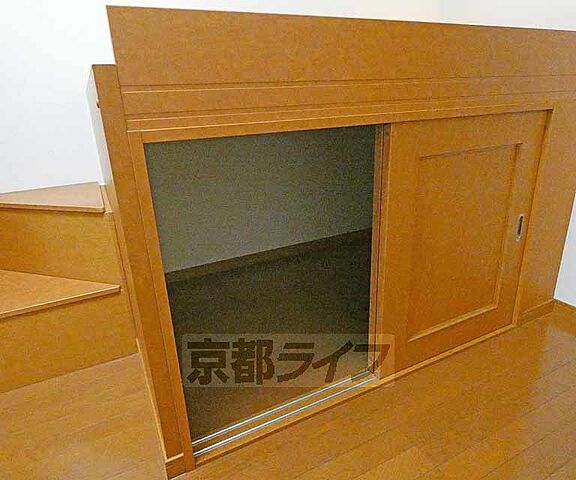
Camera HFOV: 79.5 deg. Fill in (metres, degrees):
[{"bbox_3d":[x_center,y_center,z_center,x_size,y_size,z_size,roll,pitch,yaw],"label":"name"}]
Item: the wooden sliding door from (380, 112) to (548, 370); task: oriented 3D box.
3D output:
[{"bbox_3d":[0.606,0.013,1.211,0.701,0.839,0.035,-11,20,-23],"label":"wooden sliding door"}]

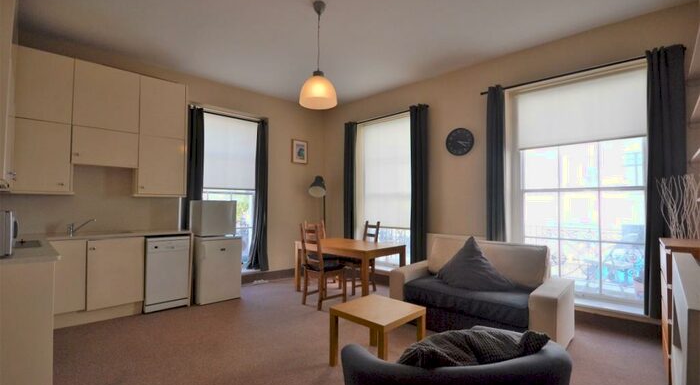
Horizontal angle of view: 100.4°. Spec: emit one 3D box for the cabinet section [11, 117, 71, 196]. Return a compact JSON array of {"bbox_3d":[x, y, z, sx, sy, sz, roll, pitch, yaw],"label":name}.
[{"bbox_3d":[-3.327,-0.369,3.184,0.430,0.745,0.360,2,-3,-40],"label":"cabinet section"}]

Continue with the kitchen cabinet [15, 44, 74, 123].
[{"bbox_3d":[-3.262,-1.095,3.146,0.425,0.720,0.340,2,-3,-40],"label":"kitchen cabinet"}]

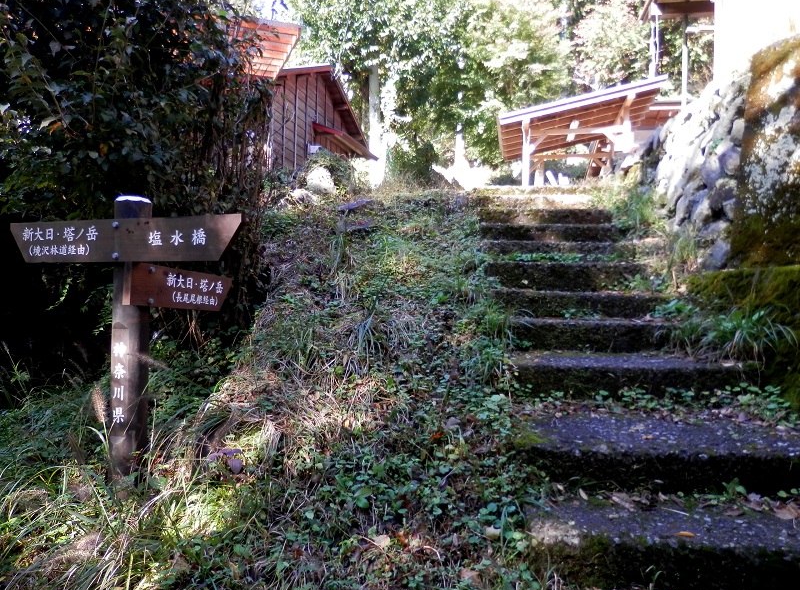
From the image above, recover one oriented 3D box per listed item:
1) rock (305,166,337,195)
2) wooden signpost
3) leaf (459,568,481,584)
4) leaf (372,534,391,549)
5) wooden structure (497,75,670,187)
[{"bbox_3d":[-0.971,-1.401,7.100,0.380,0.360,0.340,1,0,0],"label":"rock"},{"bbox_3d":[-1.035,0.186,2.594,1.178,1.174,0.653,1,0,19],"label":"wooden signpost"},{"bbox_3d":[0.212,0.854,1.760,0.065,0.015,0.055,2,29,-1],"label":"leaf"},{"bbox_3d":[-0.059,0.811,1.900,0.057,0.013,0.055,2,29,-1],"label":"leaf"},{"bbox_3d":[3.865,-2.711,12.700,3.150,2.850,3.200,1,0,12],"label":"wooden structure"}]

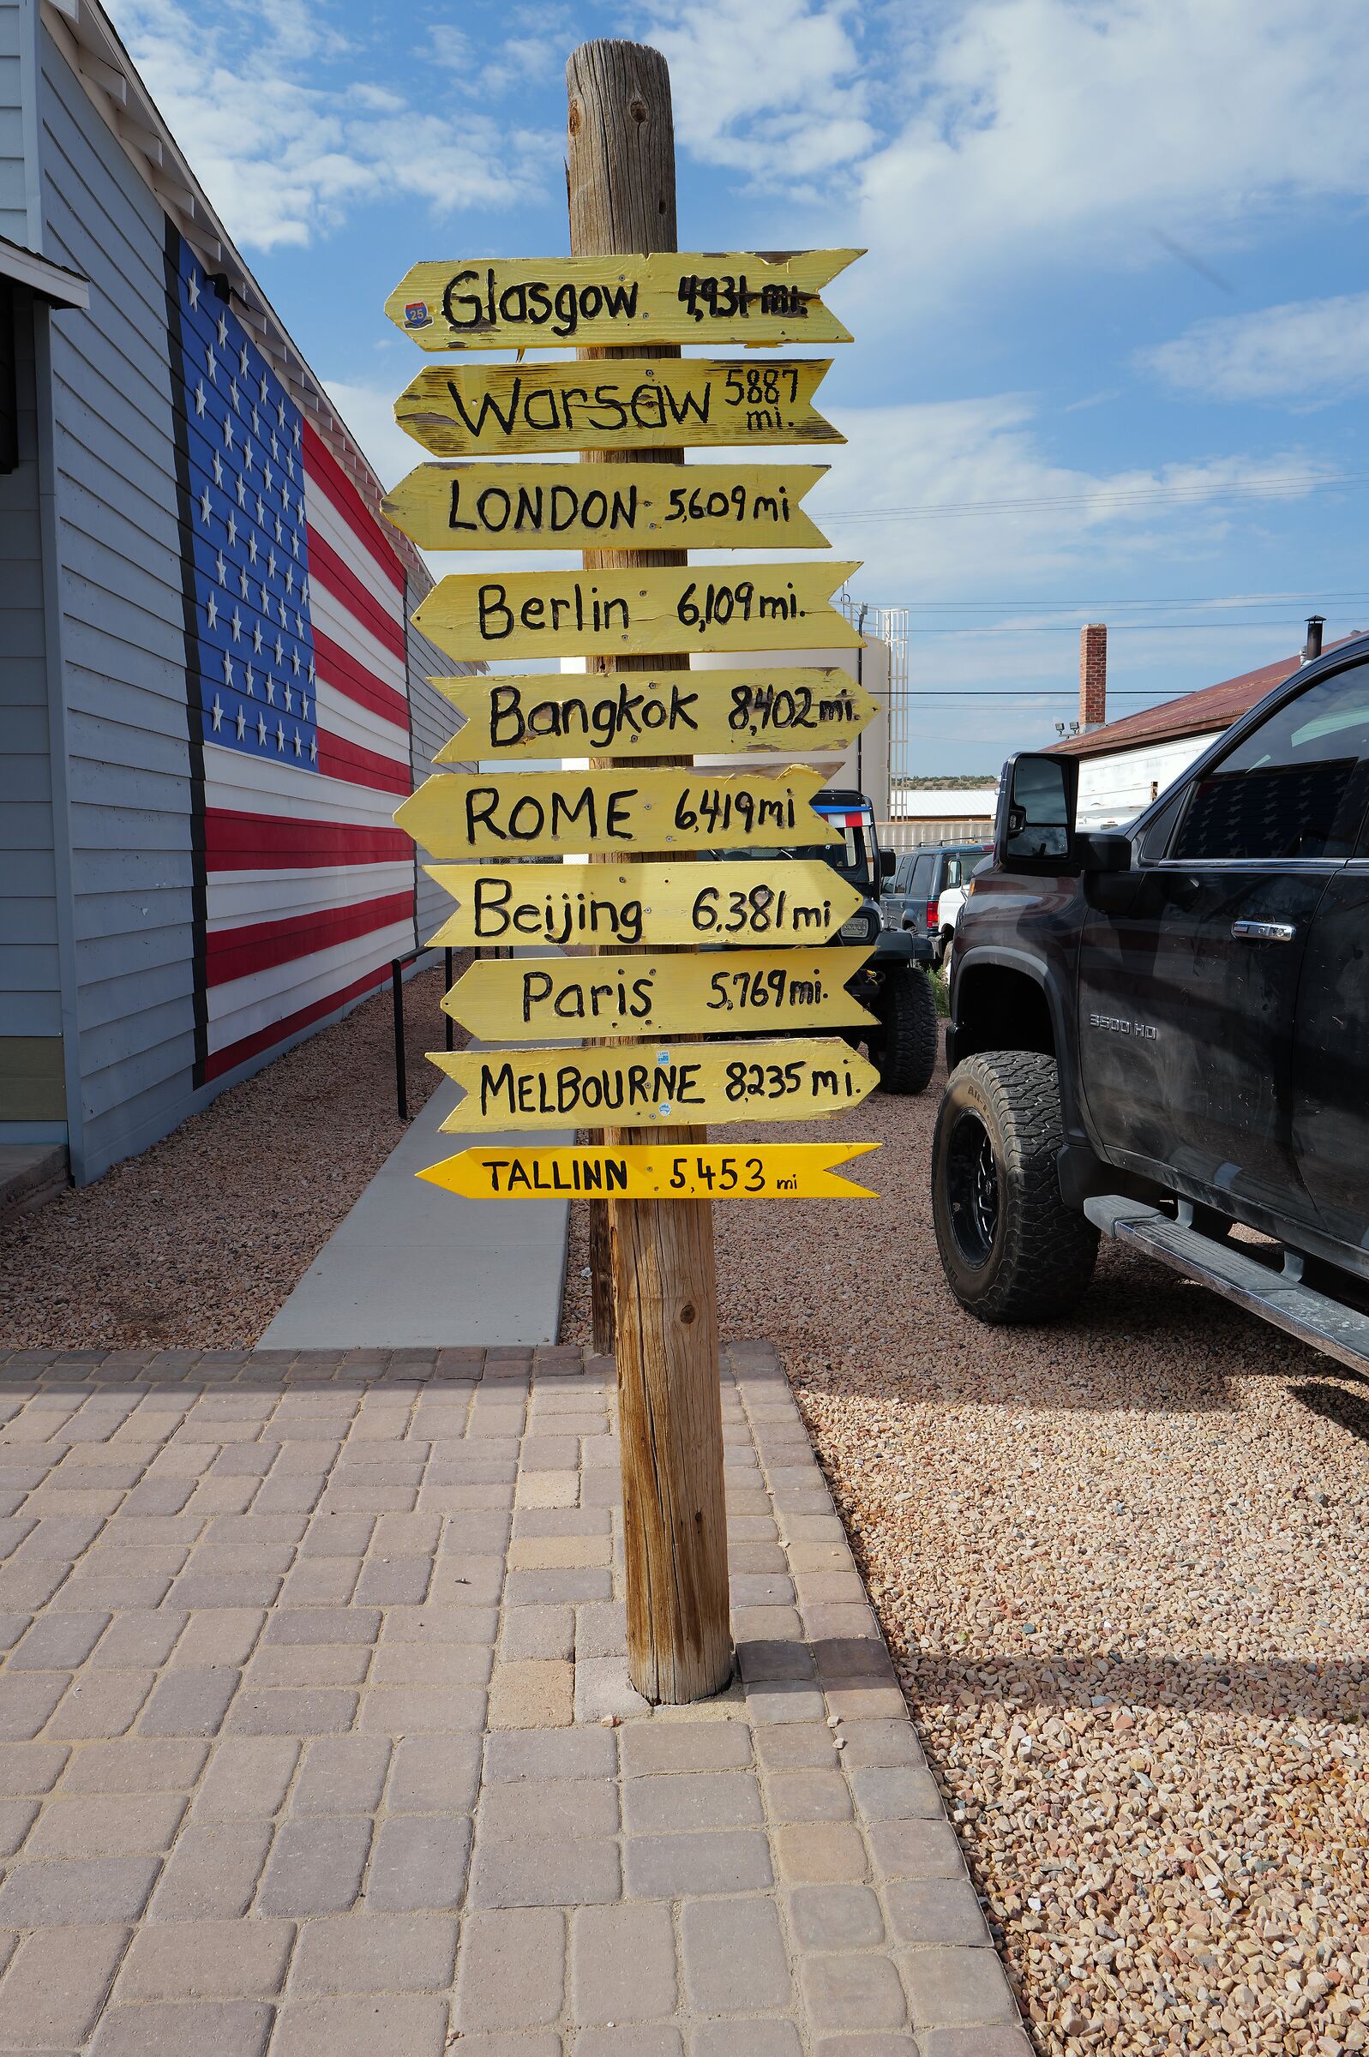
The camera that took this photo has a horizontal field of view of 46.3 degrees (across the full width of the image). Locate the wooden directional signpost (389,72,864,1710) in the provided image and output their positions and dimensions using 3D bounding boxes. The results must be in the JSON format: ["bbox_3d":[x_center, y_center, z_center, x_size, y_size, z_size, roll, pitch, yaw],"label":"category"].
[{"bbox_3d":[-0.074,-0.191,2.774,0.820,2.780,0.210,-2,6,0],"label":"wooden directional signpost"}]

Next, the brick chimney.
[{"bbox_3d":[8.166,-7.012,32.000,0.390,2.120,0.390,0,6,-3],"label":"brick chimney"}]

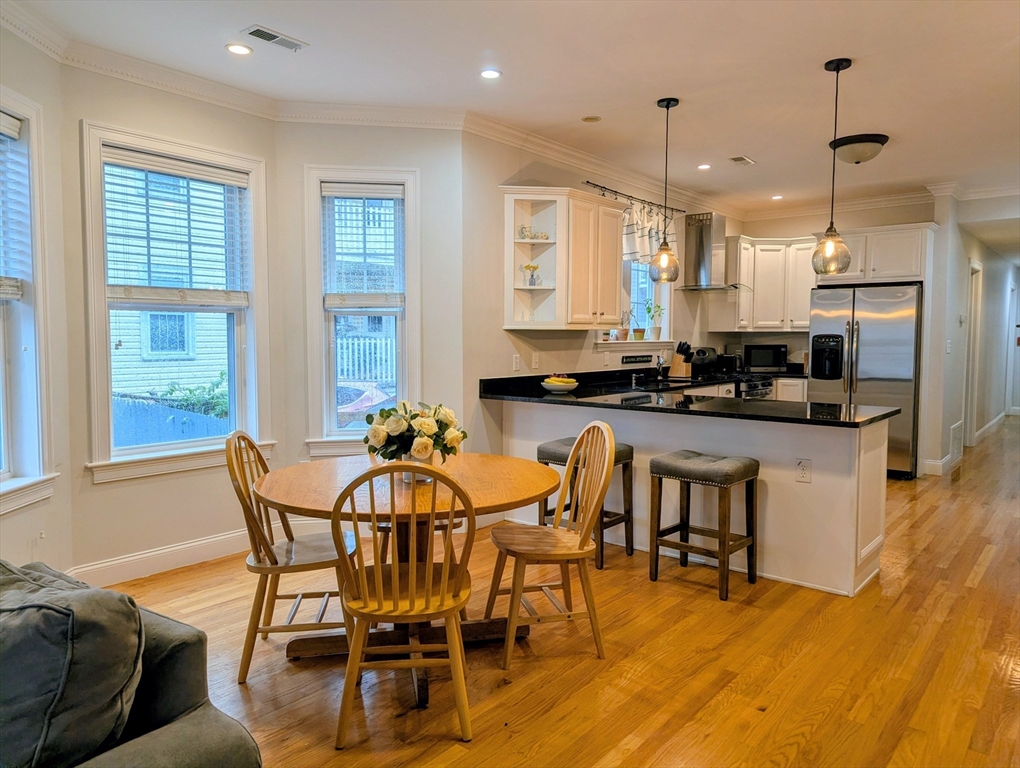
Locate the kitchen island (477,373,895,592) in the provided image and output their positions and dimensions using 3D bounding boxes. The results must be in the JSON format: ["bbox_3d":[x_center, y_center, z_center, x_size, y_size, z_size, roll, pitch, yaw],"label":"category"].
[{"bbox_3d":[0.989,0.549,4.384,2.352,0.920,0.879,3,5,40],"label":"kitchen island"}]

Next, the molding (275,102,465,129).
[{"bbox_3d":[-0.854,-1.659,4.369,1.134,0.105,0.075,0,4,-9],"label":"molding"}]

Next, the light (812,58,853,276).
[{"bbox_3d":[1.707,-1.123,3.716,0.190,1.098,0.190,3,5,40],"label":"light"}]

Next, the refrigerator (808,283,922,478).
[{"bbox_3d":[3.524,-0.037,6.971,0.915,1.776,0.780,3,5,40],"label":"refrigerator"}]

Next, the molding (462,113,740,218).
[{"bbox_3d":[1.204,-1.777,6.234,0.075,0.105,4.600,3,5,40],"label":"molding"}]

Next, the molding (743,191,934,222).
[{"bbox_3d":[3.413,-1.859,7.529,1.890,0.105,0.090,3,5,40],"label":"molding"}]

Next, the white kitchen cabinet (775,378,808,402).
[{"bbox_3d":[3.127,0.382,7.599,0.420,0.880,0.600,3,5,40],"label":"white kitchen cabinet"}]

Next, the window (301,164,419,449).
[{"bbox_3d":[-0.949,-0.461,4.583,0.740,1.850,0.120,0,4,-8],"label":"window"}]

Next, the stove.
[{"bbox_3d":[2.149,0.389,7.088,0.680,0.925,0.760,3,5,40],"label":"stove"}]

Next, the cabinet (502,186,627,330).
[{"bbox_3d":[0.426,-0.893,5.235,0.350,0.985,1.090,3,5,40],"label":"cabinet"}]

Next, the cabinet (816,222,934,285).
[{"bbox_3d":[3.611,-1.240,6.955,0.980,0.520,0.550,3,5,40],"label":"cabinet"}]

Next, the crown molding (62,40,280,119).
[{"bbox_3d":[-1.766,-1.629,3.843,0.075,0.105,1.170,3,5,40],"label":"crown molding"}]

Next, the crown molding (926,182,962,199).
[{"bbox_3d":[4.084,-1.812,6.653,0.270,0.105,0.200,3,5,40],"label":"crown molding"}]

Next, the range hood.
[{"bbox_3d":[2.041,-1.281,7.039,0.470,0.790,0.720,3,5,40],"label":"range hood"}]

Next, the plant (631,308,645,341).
[{"bbox_3d":[1.176,-0.546,6.385,0.120,0.290,0.125,3,5,40],"label":"plant"}]

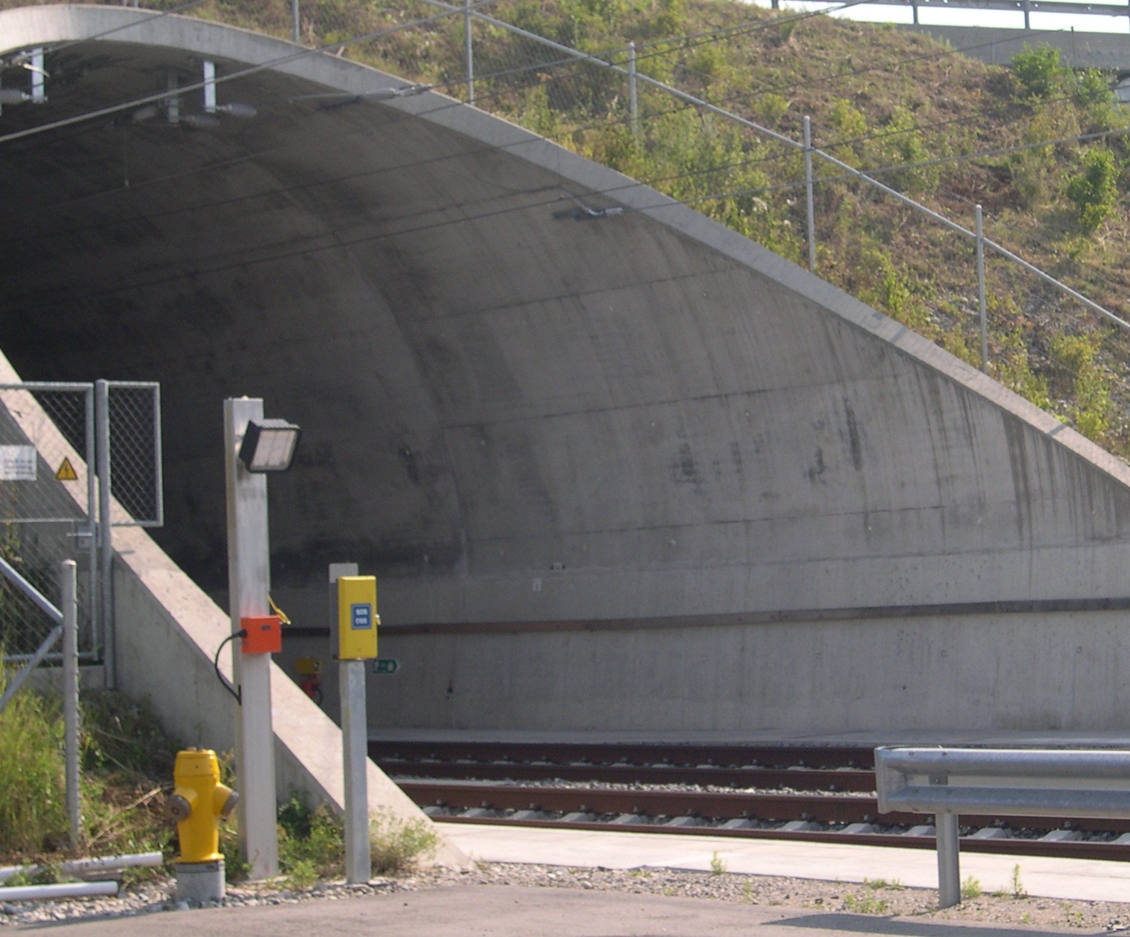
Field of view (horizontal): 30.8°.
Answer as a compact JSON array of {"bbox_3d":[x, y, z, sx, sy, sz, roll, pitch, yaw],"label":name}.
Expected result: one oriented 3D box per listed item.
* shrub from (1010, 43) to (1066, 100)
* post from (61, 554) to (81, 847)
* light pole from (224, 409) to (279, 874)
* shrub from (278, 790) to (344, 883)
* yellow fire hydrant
[{"bbox_3d":[9.696,-8.135,42.000,1.100,1.100,1.000,-3,-3,11],"label":"shrub"},{"bbox_3d":[-2.976,1.426,12.345,0.080,1.764,0.080,-1,-3,-15],"label":"post"},{"bbox_3d":[-1.786,0.965,11.669,0.172,2.712,0.172,-1,-3,-25],"label":"light pole"},{"bbox_3d":[-1.517,2.199,12.250,0.380,0.530,0.380,-2,-3,-6],"label":"shrub"},{"bbox_3d":[-2.028,1.993,11.450,0.390,0.830,0.310,-1,-3,-25],"label":"yellow fire hydrant"}]

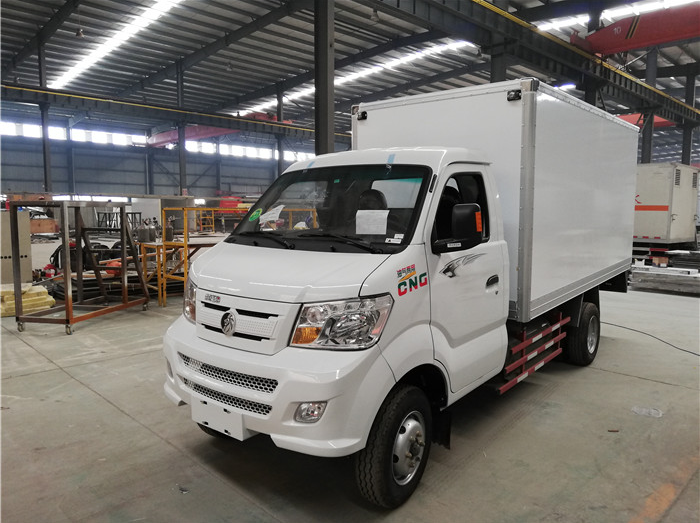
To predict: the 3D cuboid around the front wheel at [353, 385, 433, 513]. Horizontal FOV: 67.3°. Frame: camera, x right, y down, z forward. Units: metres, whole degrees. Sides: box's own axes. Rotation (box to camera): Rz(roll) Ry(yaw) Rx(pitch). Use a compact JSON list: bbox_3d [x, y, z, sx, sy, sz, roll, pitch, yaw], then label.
[{"bbox_3d":[0.278,1.035,2.976,0.182,0.664,0.664,3,6,34],"label":"front wheel"}]

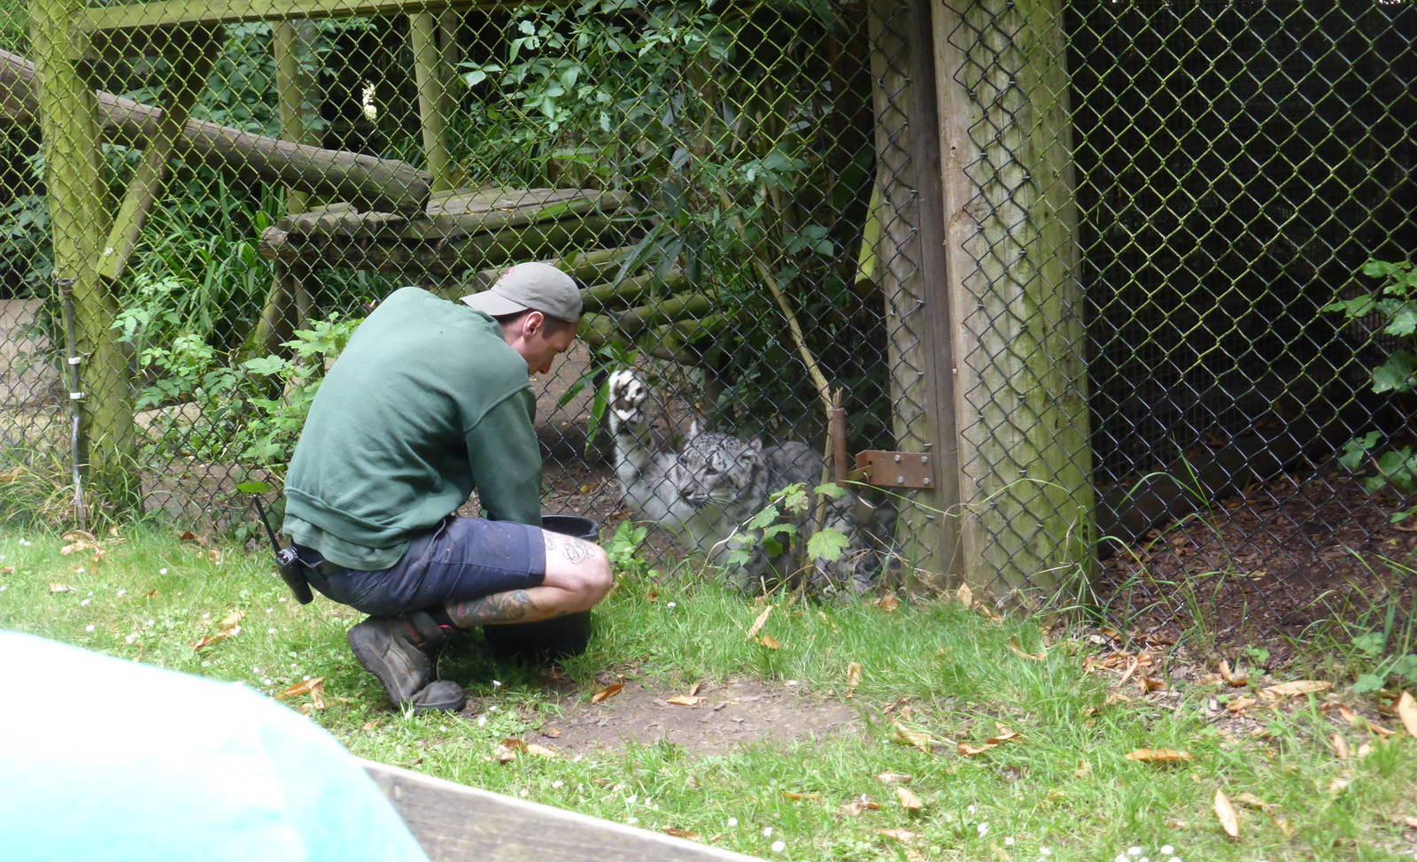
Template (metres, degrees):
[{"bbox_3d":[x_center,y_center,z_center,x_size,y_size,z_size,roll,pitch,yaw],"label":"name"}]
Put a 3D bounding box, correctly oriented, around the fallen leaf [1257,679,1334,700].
[{"bbox_3d":[1.018,0.450,4.121,0.128,0.022,0.050,-5,12,-7],"label":"fallen leaf"}]

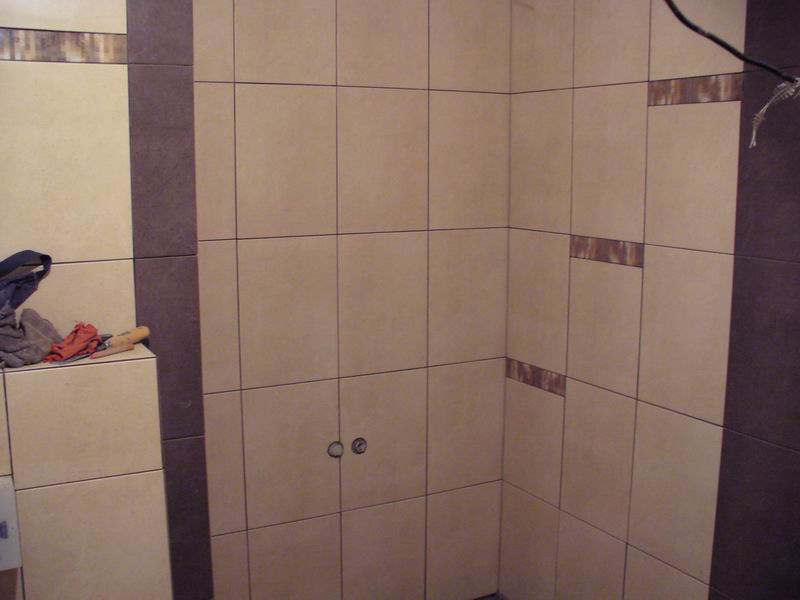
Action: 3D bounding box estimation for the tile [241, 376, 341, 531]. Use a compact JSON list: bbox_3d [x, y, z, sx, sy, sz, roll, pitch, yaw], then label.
[{"bbox_3d":[-0.260,0.372,2.069,0.250,0.350,0.010,-5,10,-28],"label":"tile"}]

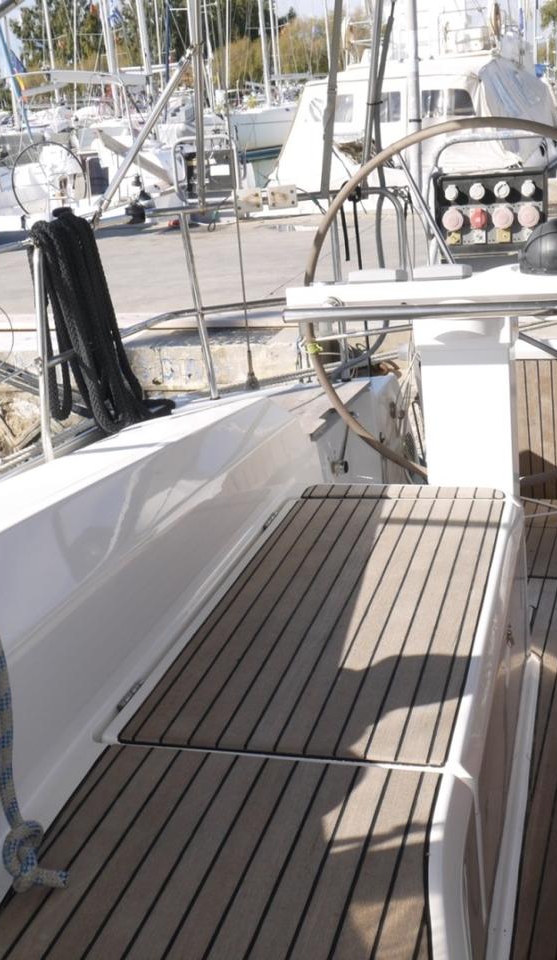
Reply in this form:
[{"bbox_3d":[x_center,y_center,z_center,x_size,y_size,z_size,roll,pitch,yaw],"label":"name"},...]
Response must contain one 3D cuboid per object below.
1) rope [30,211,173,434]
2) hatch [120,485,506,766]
[{"bbox_3d":[-0.483,-0.432,2.840,0.180,0.560,0.340,10,25,34],"label":"rope"},{"bbox_3d":[0.145,0.214,1.923,0.465,0.040,1.097,0,19,17],"label":"hatch"}]

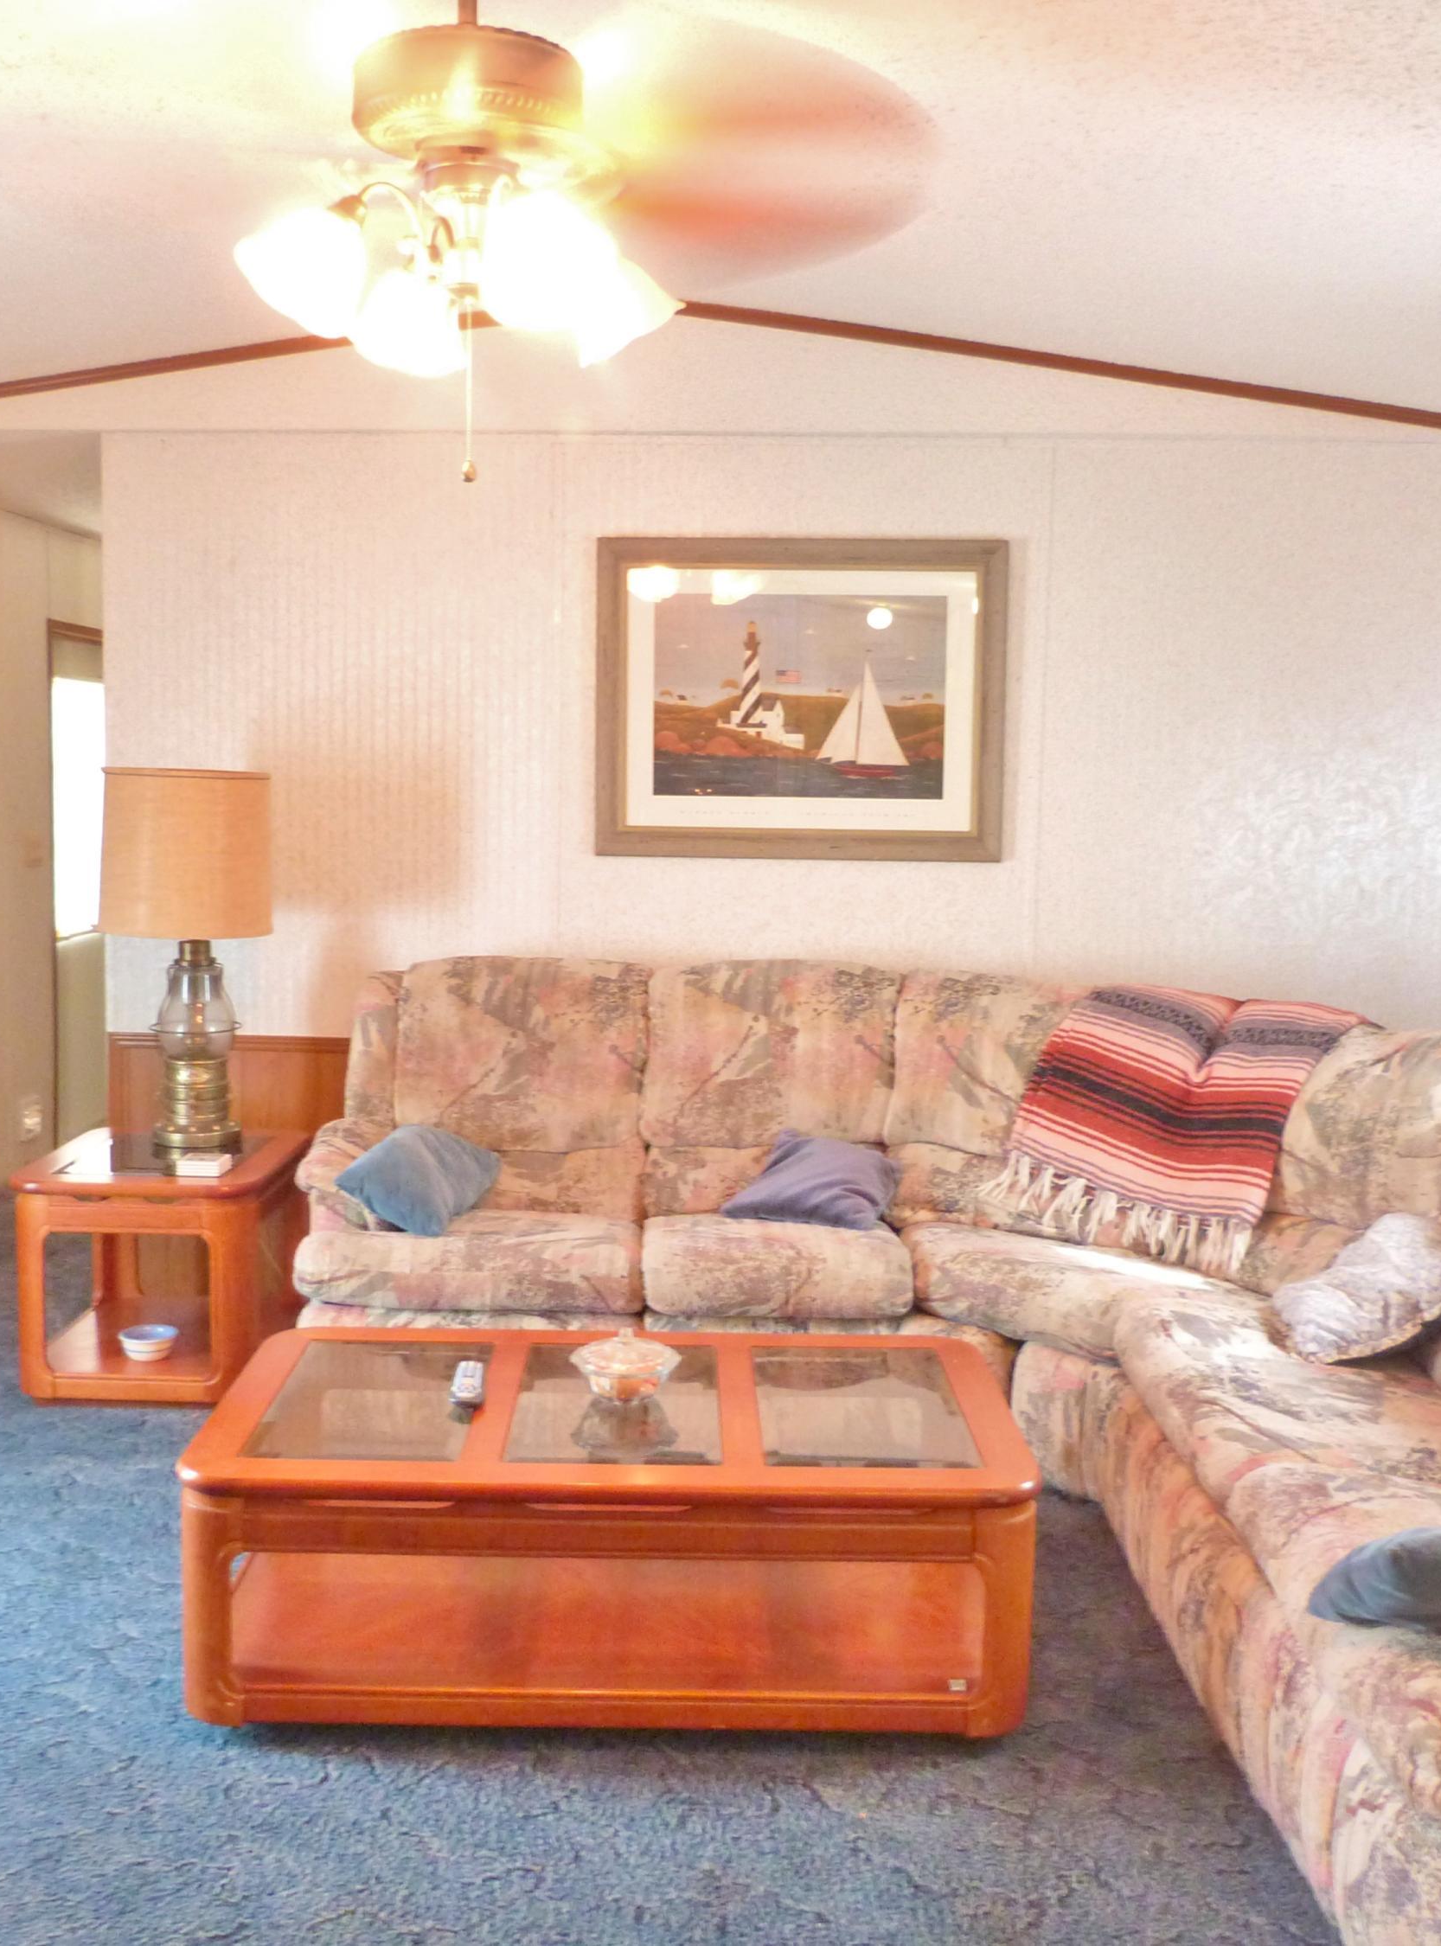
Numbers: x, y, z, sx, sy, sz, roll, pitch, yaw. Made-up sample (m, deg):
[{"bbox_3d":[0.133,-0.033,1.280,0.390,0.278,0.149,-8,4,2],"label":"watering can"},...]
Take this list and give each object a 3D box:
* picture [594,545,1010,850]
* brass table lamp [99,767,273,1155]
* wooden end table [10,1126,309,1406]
[{"bbox_3d":[0.195,-0.668,4.602,1.001,0.778,0.035,1,6,3],"label":"picture"},{"bbox_3d":[-1.244,-0.027,4.383,0.424,0.892,0.424,1,6,3],"label":"brass table lamp"},{"bbox_3d":[-1.265,0.672,4.360,0.559,0.492,0.639,1,6,1],"label":"wooden end table"}]

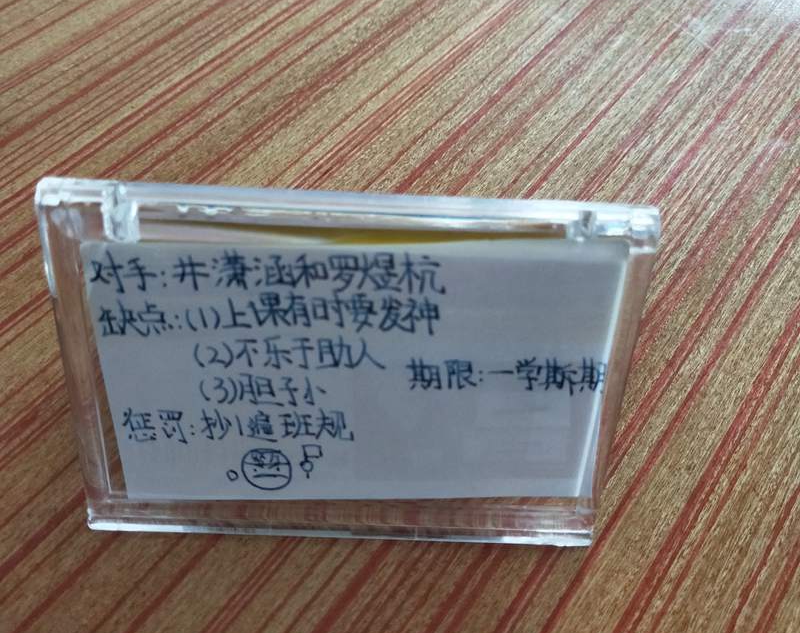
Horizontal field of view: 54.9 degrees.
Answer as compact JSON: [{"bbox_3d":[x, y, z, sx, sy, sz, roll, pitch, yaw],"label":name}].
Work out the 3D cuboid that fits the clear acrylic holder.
[{"bbox_3d":[-0.009,0.005,0.147,0.102,0.060,0.056,3,57,-3],"label":"clear acrylic holder"}]

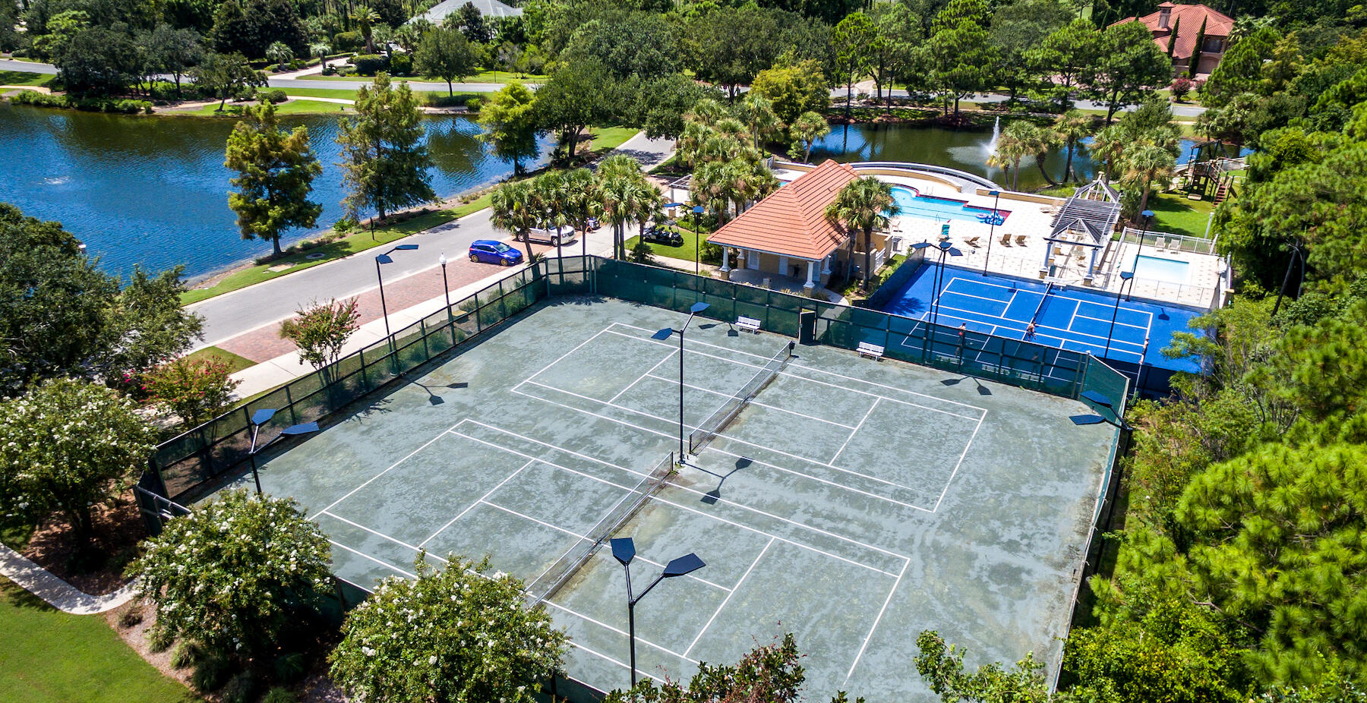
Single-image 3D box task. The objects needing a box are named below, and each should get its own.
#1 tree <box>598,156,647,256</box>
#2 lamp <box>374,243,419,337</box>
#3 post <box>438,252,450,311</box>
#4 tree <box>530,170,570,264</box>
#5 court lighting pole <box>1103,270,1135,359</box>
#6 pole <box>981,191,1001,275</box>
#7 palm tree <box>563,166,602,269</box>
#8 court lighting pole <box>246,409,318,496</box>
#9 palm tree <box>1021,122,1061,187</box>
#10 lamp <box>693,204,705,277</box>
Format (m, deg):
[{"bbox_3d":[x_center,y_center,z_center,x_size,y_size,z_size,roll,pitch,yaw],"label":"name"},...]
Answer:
[{"bbox_3d":[-4.780,-10.900,58.610,3.900,8.410,3.900,-1,30,-4],"label":"tree"},{"bbox_3d":[-16.253,-2.007,43.450,2.317,7.870,3.200,12,29,21],"label":"lamp"},{"bbox_3d":[-16.430,-4.214,52.501,0.500,5.697,0.500,-9,31,-16],"label":"post"},{"bbox_3d":[-9.513,-9.139,55.811,3.100,8.100,3.100,-4,26,-9],"label":"tree"},{"bbox_3d":[25.740,-1.560,44.920,0.800,6.570,1.400,18,34,27],"label":"court lighting pole"},{"bbox_3d":[23.028,-8.730,57.178,0.838,6.585,1.297,16,31,27],"label":"pole"},{"bbox_3d":[-7.776,-9.621,58.506,3.600,9.181,3.600,-4,30,-7],"label":"palm tree"},{"bbox_3d":[-15.059,6.396,29.417,2.900,7.300,2.200,16,30,29],"label":"court lighting pole"},{"bbox_3d":[38.652,-21.196,81.670,4.300,6.686,4.300,14,32,22],"label":"palm tree"},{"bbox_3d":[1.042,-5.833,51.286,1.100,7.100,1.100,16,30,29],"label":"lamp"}]

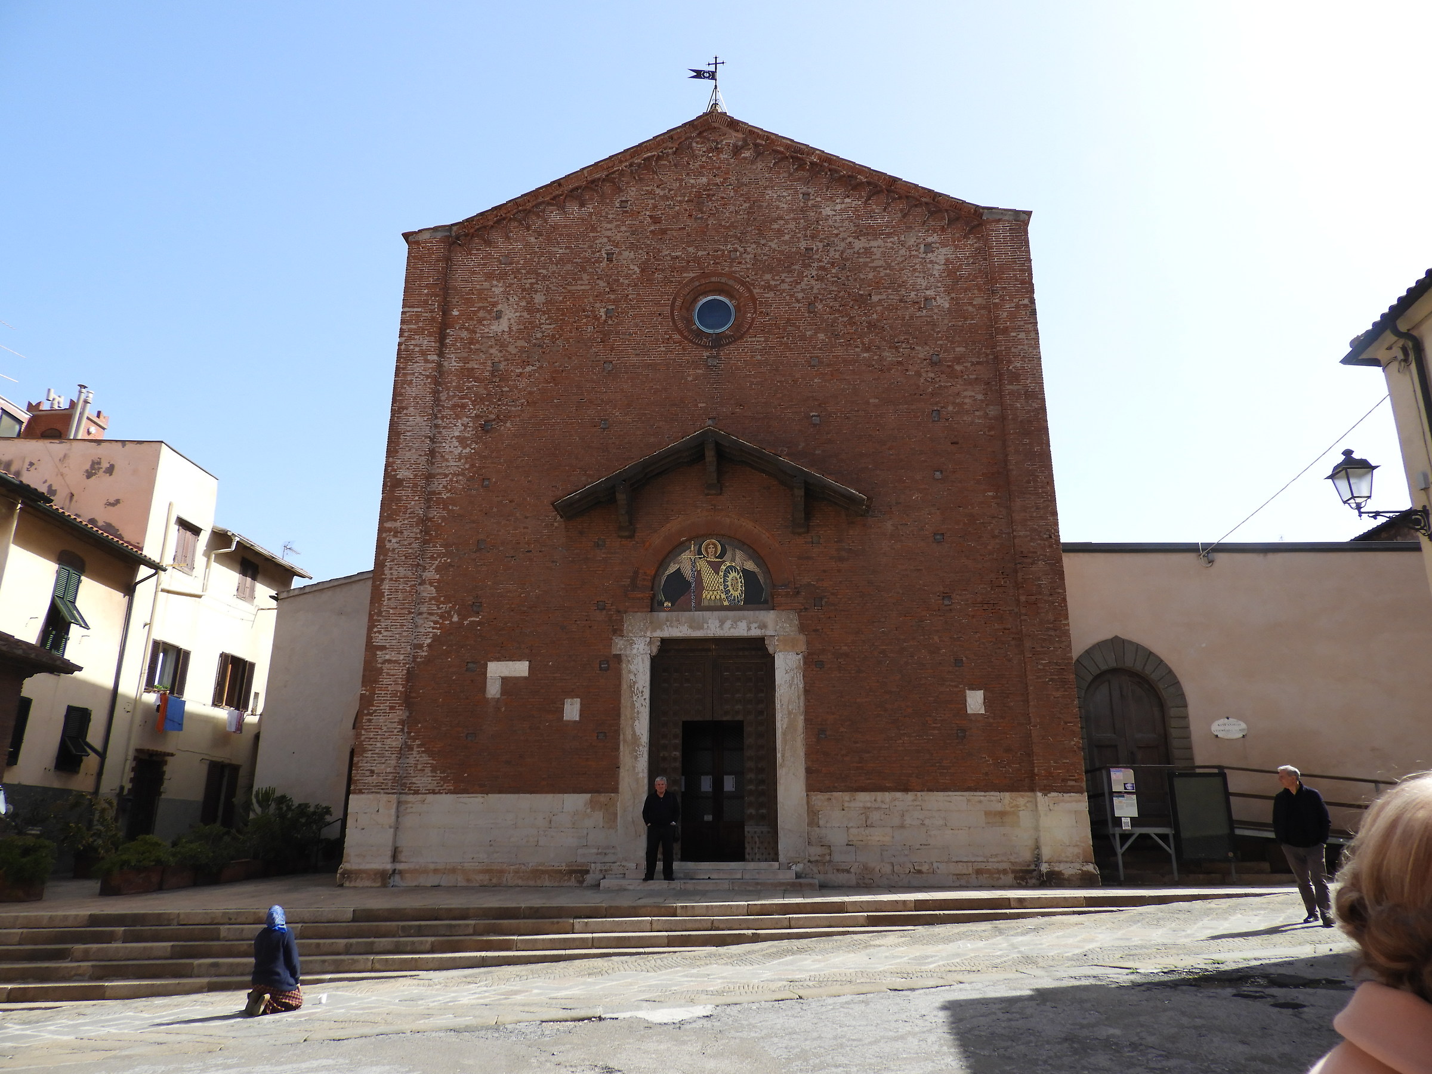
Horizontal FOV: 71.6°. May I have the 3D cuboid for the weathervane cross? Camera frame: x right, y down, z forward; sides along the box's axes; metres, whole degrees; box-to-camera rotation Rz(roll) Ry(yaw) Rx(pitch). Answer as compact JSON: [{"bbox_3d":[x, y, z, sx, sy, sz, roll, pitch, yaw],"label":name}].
[{"bbox_3d":[-0.188,-10.391,22.811,0.915,1.590,0.350,0,-17,0],"label":"weathervane cross"}]

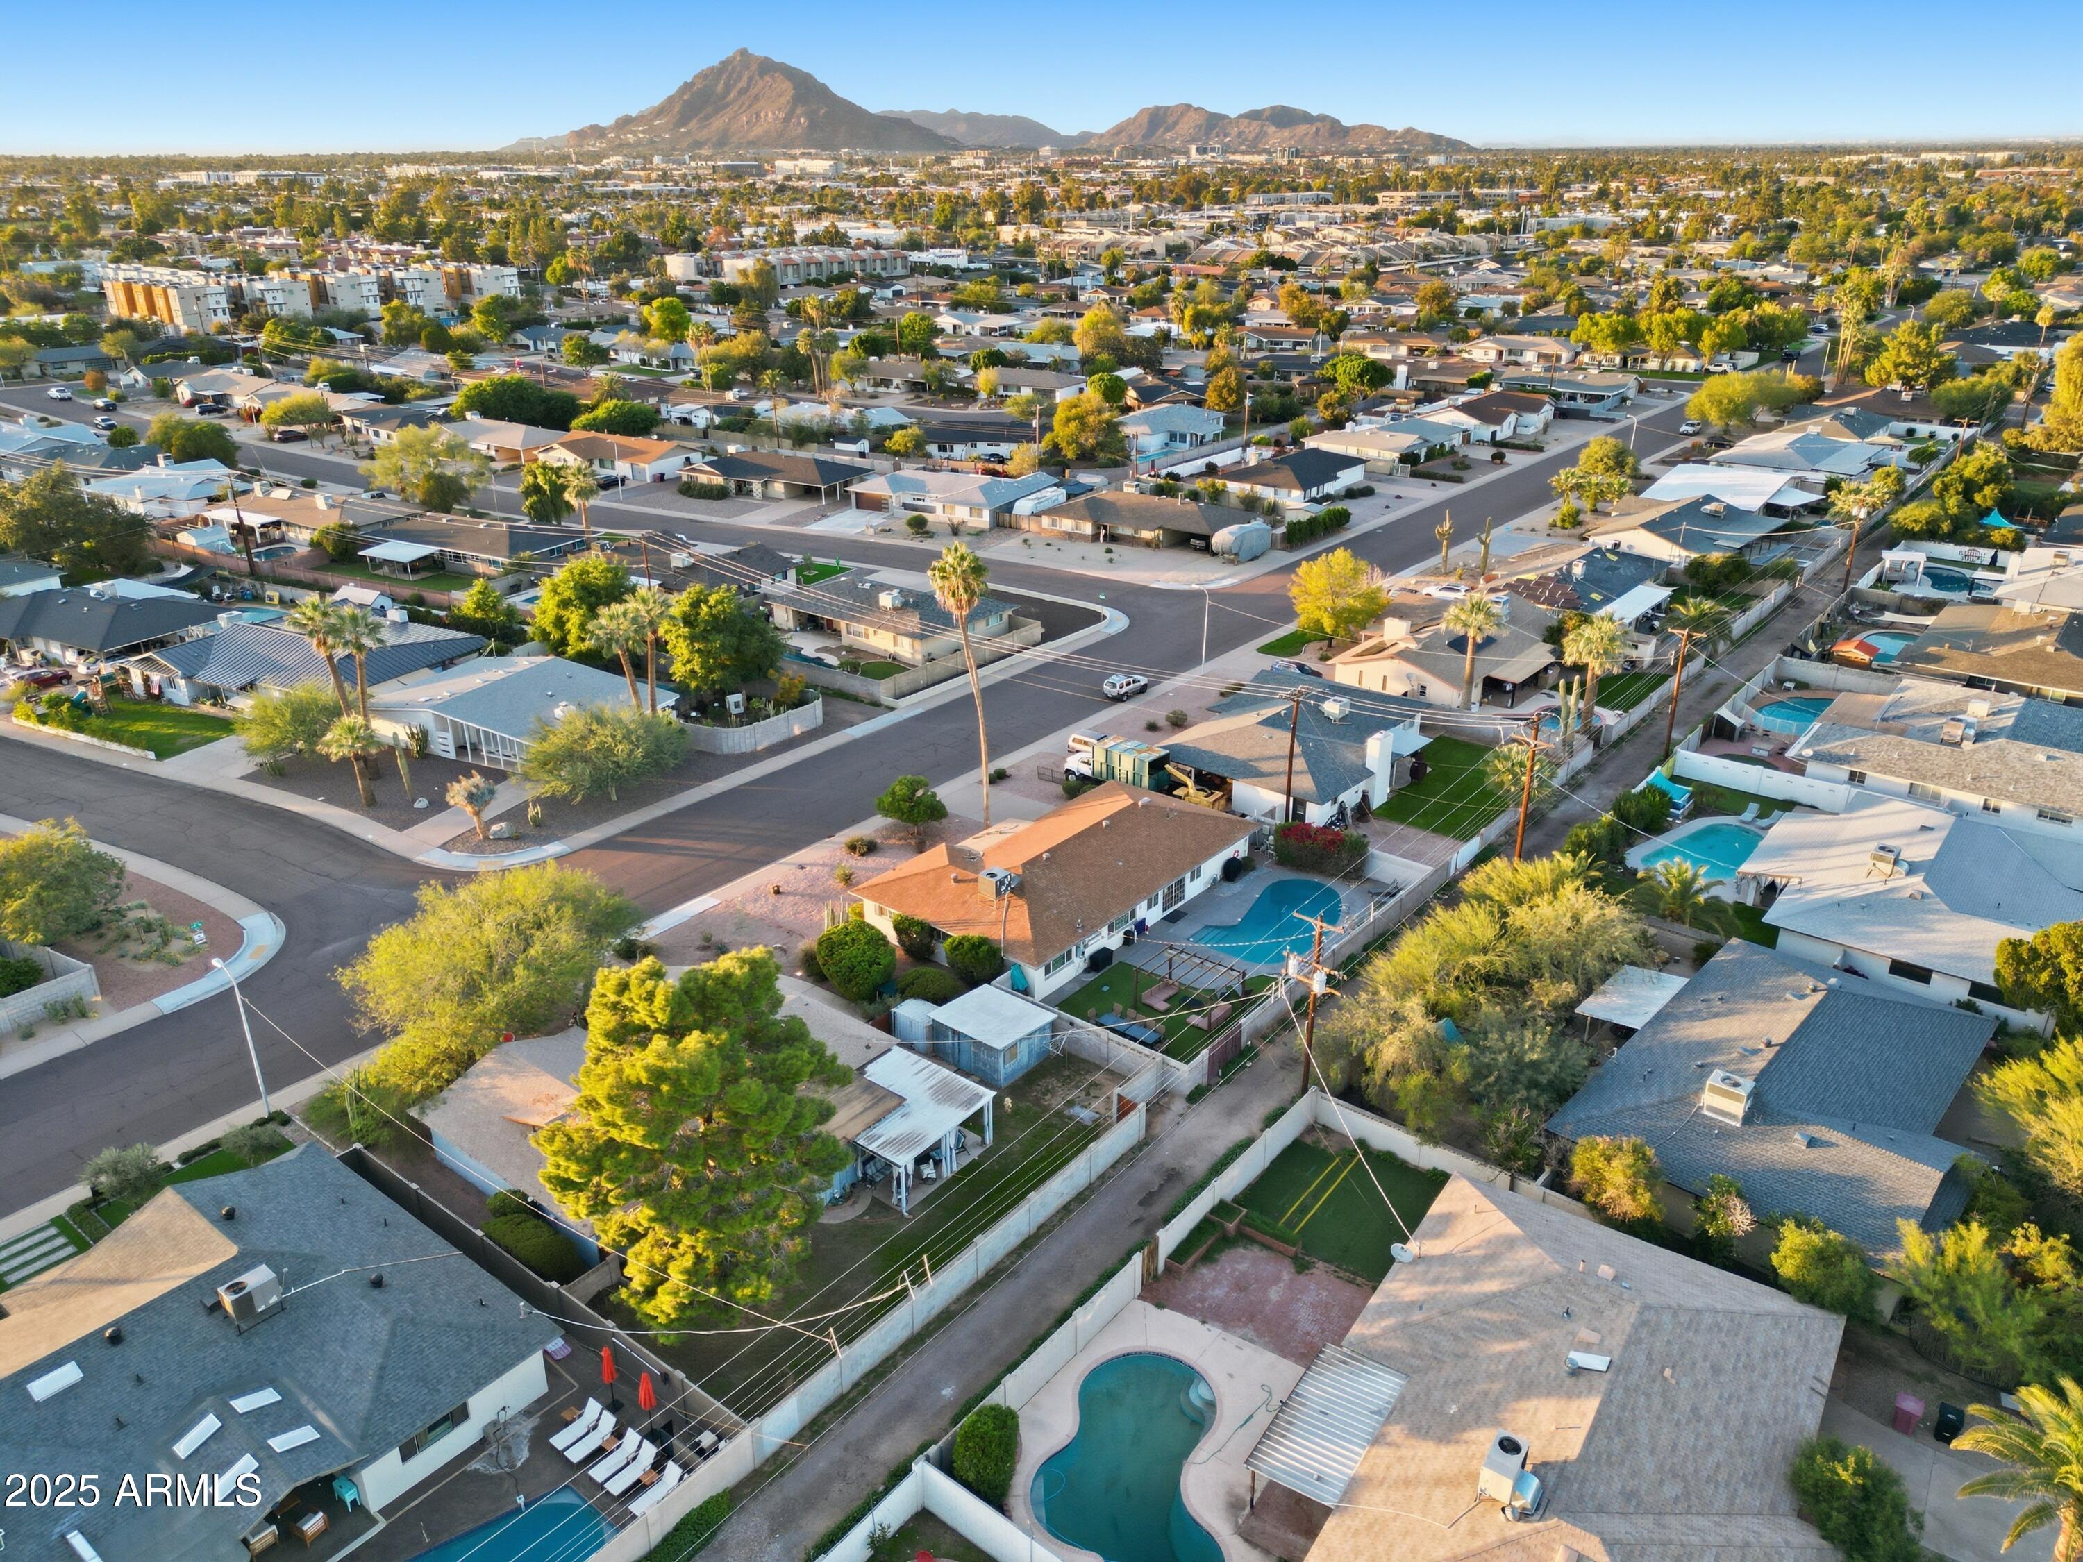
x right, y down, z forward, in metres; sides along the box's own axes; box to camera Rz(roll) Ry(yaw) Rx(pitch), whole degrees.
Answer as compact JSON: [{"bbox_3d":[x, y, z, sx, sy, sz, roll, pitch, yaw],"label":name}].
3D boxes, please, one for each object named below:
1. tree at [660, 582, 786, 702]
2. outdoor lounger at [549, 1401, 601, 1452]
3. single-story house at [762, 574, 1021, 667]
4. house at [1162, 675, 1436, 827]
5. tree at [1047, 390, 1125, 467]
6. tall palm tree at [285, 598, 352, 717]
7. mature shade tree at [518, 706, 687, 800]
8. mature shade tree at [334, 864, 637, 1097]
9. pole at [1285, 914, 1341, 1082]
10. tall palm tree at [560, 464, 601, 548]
[{"bbox_3d":[-26.396,-11.557,117.264,10.200,9.260,9.800,0,24,0],"label":"tree"},{"bbox_3d":[-15.945,22.217,49.630,0.700,0.930,1.820,17,29,35],"label":"outdoor lounger"},{"bbox_3d":[-13.567,-15.646,131.335,19.637,4.100,12.717,18,29,35],"label":"single-story house"},{"bbox_3d":[18.175,-3.080,103.312,15.200,4.400,19.600,17,29,34],"label":"house"},{"bbox_3d":[6.402,-50.420,205.439,11.200,9.360,10.600,0,24,0],"label":"tree"},{"bbox_3d":[-49.636,-6.536,101.227,4.694,13.398,4.694,-12,26,-24],"label":"tall palm tree"},{"bbox_3d":[-29.780,-1.982,98.530,11.000,6.600,9.800,17,29,35],"label":"mature shade tree"},{"bbox_3d":[-24.350,8.952,64.212,12.400,9.300,12.400,0,24,0],"label":"mature shade tree"},{"bbox_3d":[12.466,10.322,66.340,3.000,9.630,0.900,18,30,36],"label":"pole"},{"bbox_3d":[-45.855,-26.941,145.532,4.100,10.000,4.100,0,24,0],"label":"tall palm tree"}]

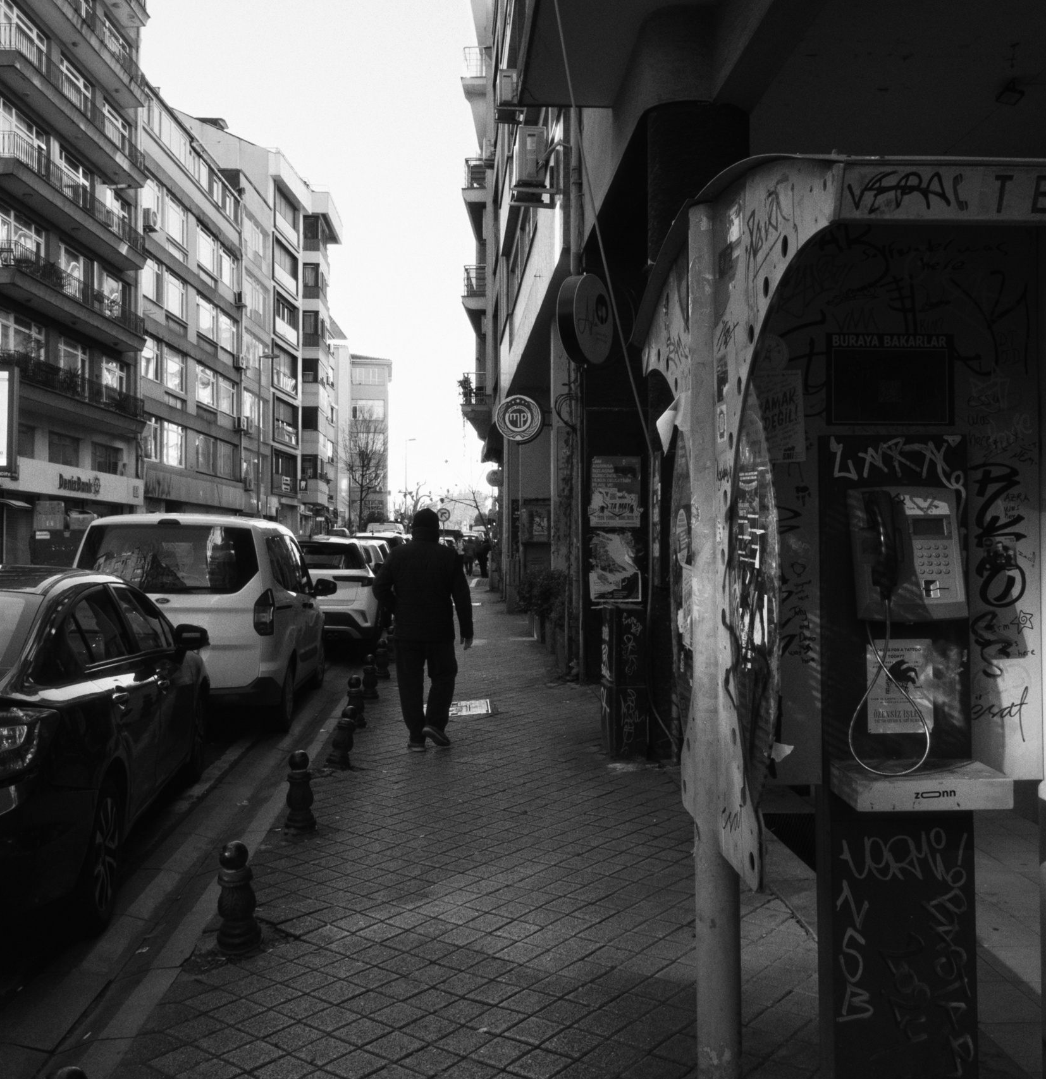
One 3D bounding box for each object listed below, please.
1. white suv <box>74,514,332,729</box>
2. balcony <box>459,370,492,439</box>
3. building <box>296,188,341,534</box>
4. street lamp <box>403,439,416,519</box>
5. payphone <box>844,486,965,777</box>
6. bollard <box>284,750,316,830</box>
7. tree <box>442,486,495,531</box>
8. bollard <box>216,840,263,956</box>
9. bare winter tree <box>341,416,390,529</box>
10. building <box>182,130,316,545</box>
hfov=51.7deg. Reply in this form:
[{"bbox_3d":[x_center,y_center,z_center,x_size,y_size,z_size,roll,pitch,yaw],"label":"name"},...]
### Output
[{"bbox_3d":[-2.850,0.680,9.970,1.820,1.760,4.160,0,0,-5],"label":"white suv"},{"bbox_3d":[-1.180,-4.090,32.400,0.850,1.120,4.800,0,-1,3],"label":"balcony"},{"bbox_3d":[-18.400,-9.600,69.700,12.500,23.000,11.000,0,-1,-5],"label":"building"},{"bbox_3d":[-8.700,-2.930,84.000,0.950,9.700,0.350,0,-1,0],"label":"street lamp"},{"bbox_3d":[0.830,0.190,2.340,0.225,0.610,0.160,0,-1,-2],"label":"payphone"},{"bbox_3d":[-1.180,1.317,5.720,0.160,0.400,0.160,0,-1,0],"label":"bollard"},{"bbox_3d":[-2.500,-0.600,50.000,2.500,4.100,2.400,0,-1,3],"label":"tree"},{"bbox_3d":[-1.075,1.333,4.060,0.163,0.400,0.163,0,-1,0],"label":"bollard"},{"bbox_3d":[-9.880,-3.150,68.000,2.900,9.800,2.900,0,-1,0],"label":"bare winter tree"},{"bbox_3d":[-18.700,-10.700,62.500,11.000,24.800,9.000,0,-1,1],"label":"building"}]

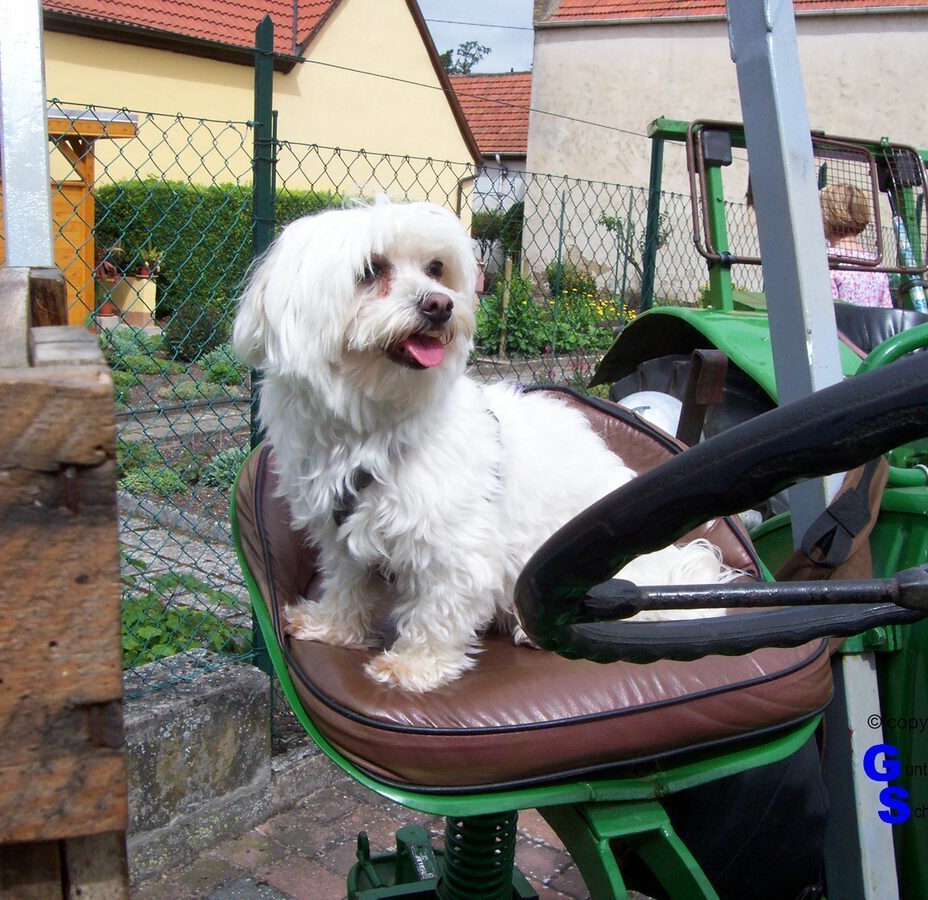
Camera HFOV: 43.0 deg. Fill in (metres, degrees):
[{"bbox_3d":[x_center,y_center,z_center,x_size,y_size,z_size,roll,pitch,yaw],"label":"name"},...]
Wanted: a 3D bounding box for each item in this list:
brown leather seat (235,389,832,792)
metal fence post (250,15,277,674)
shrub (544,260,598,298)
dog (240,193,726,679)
[{"bbox_3d":[0.064,0.086,1.062,0.480,0.260,0.410,-2,11,-25],"label":"brown leather seat"},{"bbox_3d":[-0.466,-0.204,2.743,0.045,1.546,0.045,10,13,39],"label":"metal fence post"},{"bbox_3d":[1.642,-2.543,18.000,0.850,0.780,0.800,2,10,0],"label":"shrub"},{"bbox_3d":[0.026,-0.026,1.051,0.395,0.378,0.230,-4,12,-32],"label":"dog"}]

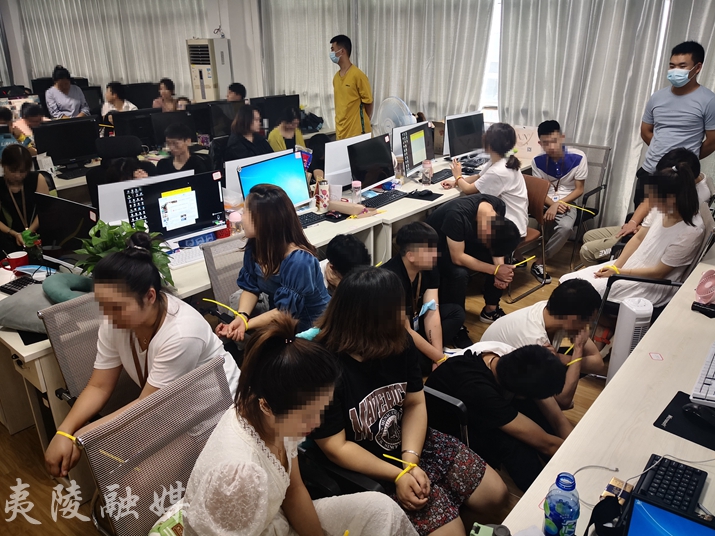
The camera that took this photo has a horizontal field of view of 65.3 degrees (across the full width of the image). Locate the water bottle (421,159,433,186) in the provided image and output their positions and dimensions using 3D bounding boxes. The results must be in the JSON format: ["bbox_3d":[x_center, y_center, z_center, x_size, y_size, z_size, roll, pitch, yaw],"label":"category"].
[{"bbox_3d":[0.502,-0.710,4.088,0.070,0.190,0.070,18,29,37],"label":"water bottle"}]

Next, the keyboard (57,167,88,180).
[{"bbox_3d":[-2.122,-0.753,4.437,0.170,0.030,0.440,18,29,37],"label":"keyboard"}]

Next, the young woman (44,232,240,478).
[{"bbox_3d":[-0.703,0.510,1.999,0.480,1.170,0.740,17,28,38],"label":"young woman"}]

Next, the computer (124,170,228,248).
[{"bbox_3d":[-1.000,-0.308,3.122,0.540,0.380,0.170,-19,28,-36],"label":"computer"}]

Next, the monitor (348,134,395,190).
[{"bbox_3d":[0.085,-0.727,4.043,0.170,0.400,0.540,13,26,32],"label":"monitor"}]

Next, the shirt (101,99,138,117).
[{"bbox_3d":[-2.628,-1.565,6.205,0.460,0.560,0.300,-9,24,-20],"label":"shirt"}]

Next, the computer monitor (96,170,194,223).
[{"bbox_3d":[-1.129,-0.368,3.128,0.530,0.340,0.160,-17,38,-35],"label":"computer monitor"}]

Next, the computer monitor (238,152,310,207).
[{"bbox_3d":[-0.469,-0.476,3.394,0.180,0.410,0.540,13,26,33],"label":"computer monitor"}]

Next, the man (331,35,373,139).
[{"bbox_3d":[-0.052,-1.376,5.600,0.500,1.760,0.340,18,29,37],"label":"man"}]

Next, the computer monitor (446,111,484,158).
[{"bbox_3d":[0.951,-1.083,4.833,0.180,0.410,0.540,17,28,38],"label":"computer monitor"}]

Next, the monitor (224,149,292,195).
[{"bbox_3d":[-0.597,-0.506,3.502,0.180,0.410,0.540,17,28,38],"label":"monitor"}]

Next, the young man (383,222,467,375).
[{"bbox_3d":[0.420,0.166,3.021,0.620,0.900,0.520,11,25,26],"label":"young man"}]

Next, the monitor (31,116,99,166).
[{"bbox_3d":[-2.301,-0.988,4.518,0.190,0.400,0.550,13,26,29],"label":"monitor"}]

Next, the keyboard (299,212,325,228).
[{"bbox_3d":[-0.379,-0.269,3.438,0.150,0.030,0.440,15,27,35],"label":"keyboard"}]

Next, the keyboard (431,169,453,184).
[{"bbox_3d":[0.679,-0.759,4.592,0.150,0.030,0.440,13,26,32],"label":"keyboard"}]

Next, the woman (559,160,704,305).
[{"bbox_3d":[1.414,0.066,2.897,0.770,1.200,0.480,4,22,12],"label":"woman"}]

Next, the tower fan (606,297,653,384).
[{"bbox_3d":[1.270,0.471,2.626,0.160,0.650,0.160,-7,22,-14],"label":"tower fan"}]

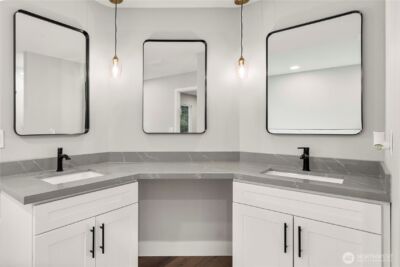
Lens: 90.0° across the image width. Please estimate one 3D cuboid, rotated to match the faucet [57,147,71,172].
[{"bbox_3d":[-1.016,0.198,1.480,0.140,0.178,0.048,1,1,37],"label":"faucet"}]

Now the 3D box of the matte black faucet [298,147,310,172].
[{"bbox_3d":[0.775,0.196,1.473,0.048,0.178,0.140,1,1,40],"label":"matte black faucet"}]

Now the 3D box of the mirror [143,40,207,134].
[{"bbox_3d":[-0.238,-0.442,1.913,0.615,0.900,0.030,0,1,0],"label":"mirror"}]

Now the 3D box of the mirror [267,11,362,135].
[{"bbox_3d":[0.880,-0.440,1.606,0.663,0.900,0.030,1,1,32],"label":"mirror"}]

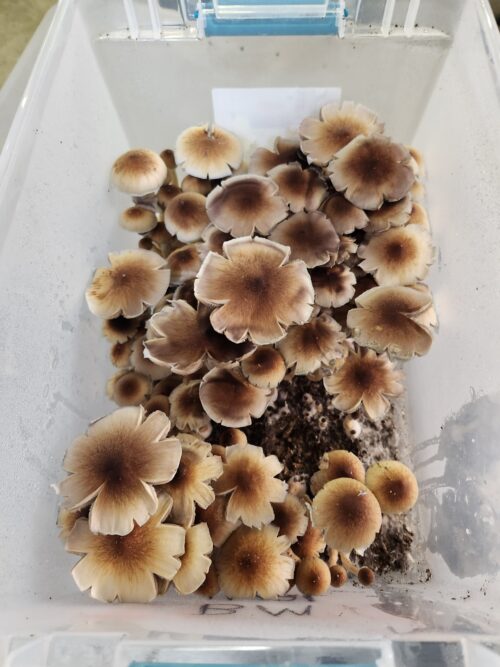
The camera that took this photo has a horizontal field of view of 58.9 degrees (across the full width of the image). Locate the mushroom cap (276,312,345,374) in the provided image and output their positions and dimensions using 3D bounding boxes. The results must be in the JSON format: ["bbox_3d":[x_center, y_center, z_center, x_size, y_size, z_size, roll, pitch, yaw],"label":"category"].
[{"bbox_3d":[0.042,0.008,0.302,0.048,0.024,0.048,0,67,1],"label":"mushroom cap"}]

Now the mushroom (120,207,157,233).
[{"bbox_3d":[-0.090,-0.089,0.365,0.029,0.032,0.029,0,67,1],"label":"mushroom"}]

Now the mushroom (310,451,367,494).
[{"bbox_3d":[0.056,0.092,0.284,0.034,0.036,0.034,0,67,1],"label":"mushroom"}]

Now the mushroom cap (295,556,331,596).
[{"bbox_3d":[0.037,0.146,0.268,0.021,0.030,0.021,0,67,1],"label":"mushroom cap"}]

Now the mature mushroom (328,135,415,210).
[{"bbox_3d":[0.087,-0.115,0.320,0.059,0.023,0.059,0,77,6],"label":"mature mushroom"}]

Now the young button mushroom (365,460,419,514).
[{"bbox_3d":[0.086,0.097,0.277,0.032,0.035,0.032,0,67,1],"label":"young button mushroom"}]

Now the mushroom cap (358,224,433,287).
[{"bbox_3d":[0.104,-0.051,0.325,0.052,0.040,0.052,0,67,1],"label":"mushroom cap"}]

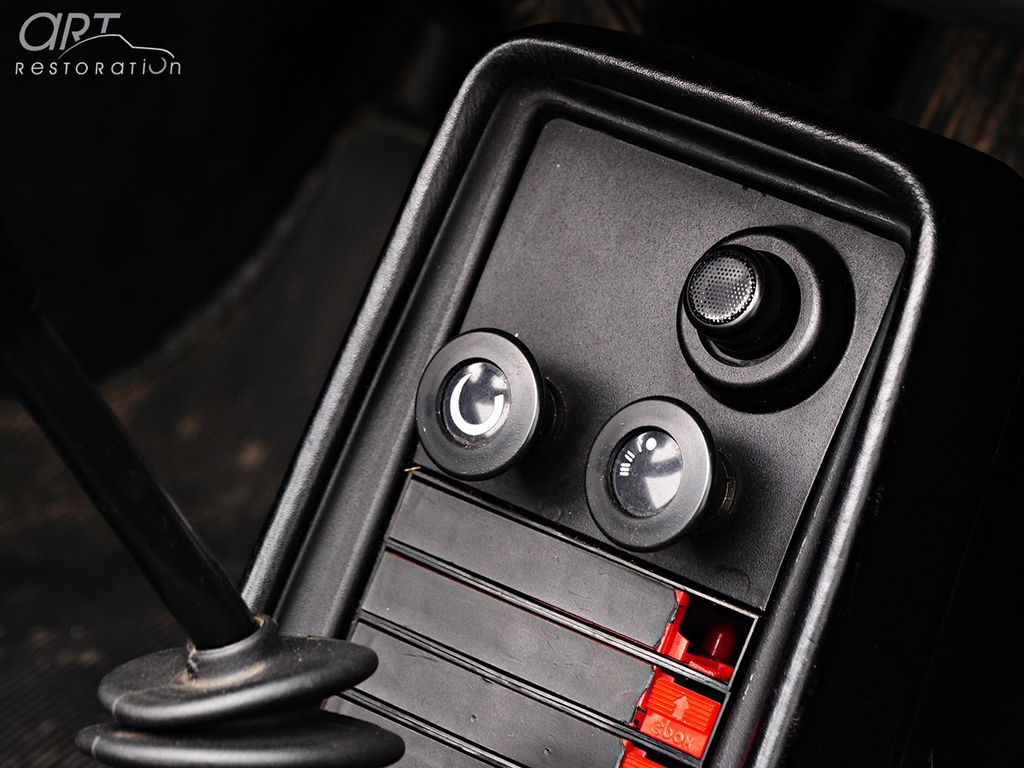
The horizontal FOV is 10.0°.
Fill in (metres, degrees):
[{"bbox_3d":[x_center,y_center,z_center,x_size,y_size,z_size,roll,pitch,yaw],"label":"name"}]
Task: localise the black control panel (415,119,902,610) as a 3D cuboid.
[{"bbox_3d":[0.028,-0.008,1.375,0.102,0.030,0.091,21,90,28],"label":"black control panel"}]

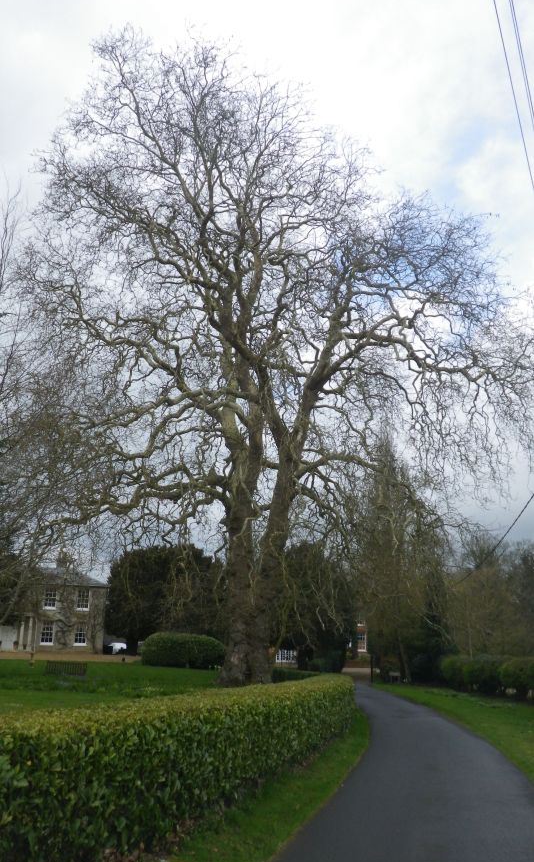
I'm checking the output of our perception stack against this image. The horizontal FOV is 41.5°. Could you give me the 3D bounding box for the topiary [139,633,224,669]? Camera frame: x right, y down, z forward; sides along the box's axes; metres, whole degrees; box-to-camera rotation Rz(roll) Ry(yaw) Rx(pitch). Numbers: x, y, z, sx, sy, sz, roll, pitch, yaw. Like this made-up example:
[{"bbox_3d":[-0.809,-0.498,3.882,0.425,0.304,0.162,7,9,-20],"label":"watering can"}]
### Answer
[{"bbox_3d":[-4.973,13.043,42.000,4.900,2.000,3.400,1,-17,0],"label":"topiary"}]

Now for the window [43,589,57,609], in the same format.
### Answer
[{"bbox_3d":[-20.048,15.531,65.000,1.120,1.950,0.200,3,-17,-8],"label":"window"}]

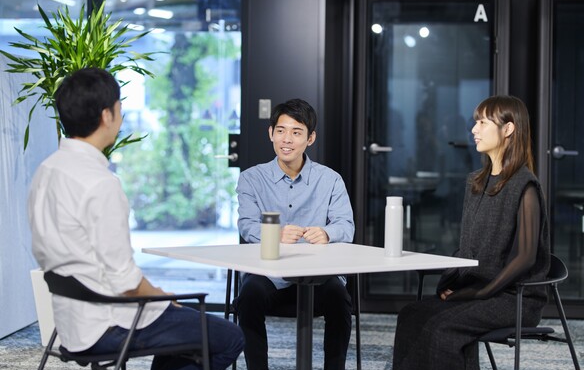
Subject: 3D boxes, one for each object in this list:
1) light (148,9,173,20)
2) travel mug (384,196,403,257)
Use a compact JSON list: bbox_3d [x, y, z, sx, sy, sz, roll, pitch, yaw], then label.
[{"bbox_3d":[-1.686,-2.186,17.657,0.120,0.060,0.750,1,2,10],"label":"light"},{"bbox_3d":[0.376,0.155,5.070,0.066,0.219,0.066,1,2,0],"label":"travel mug"}]

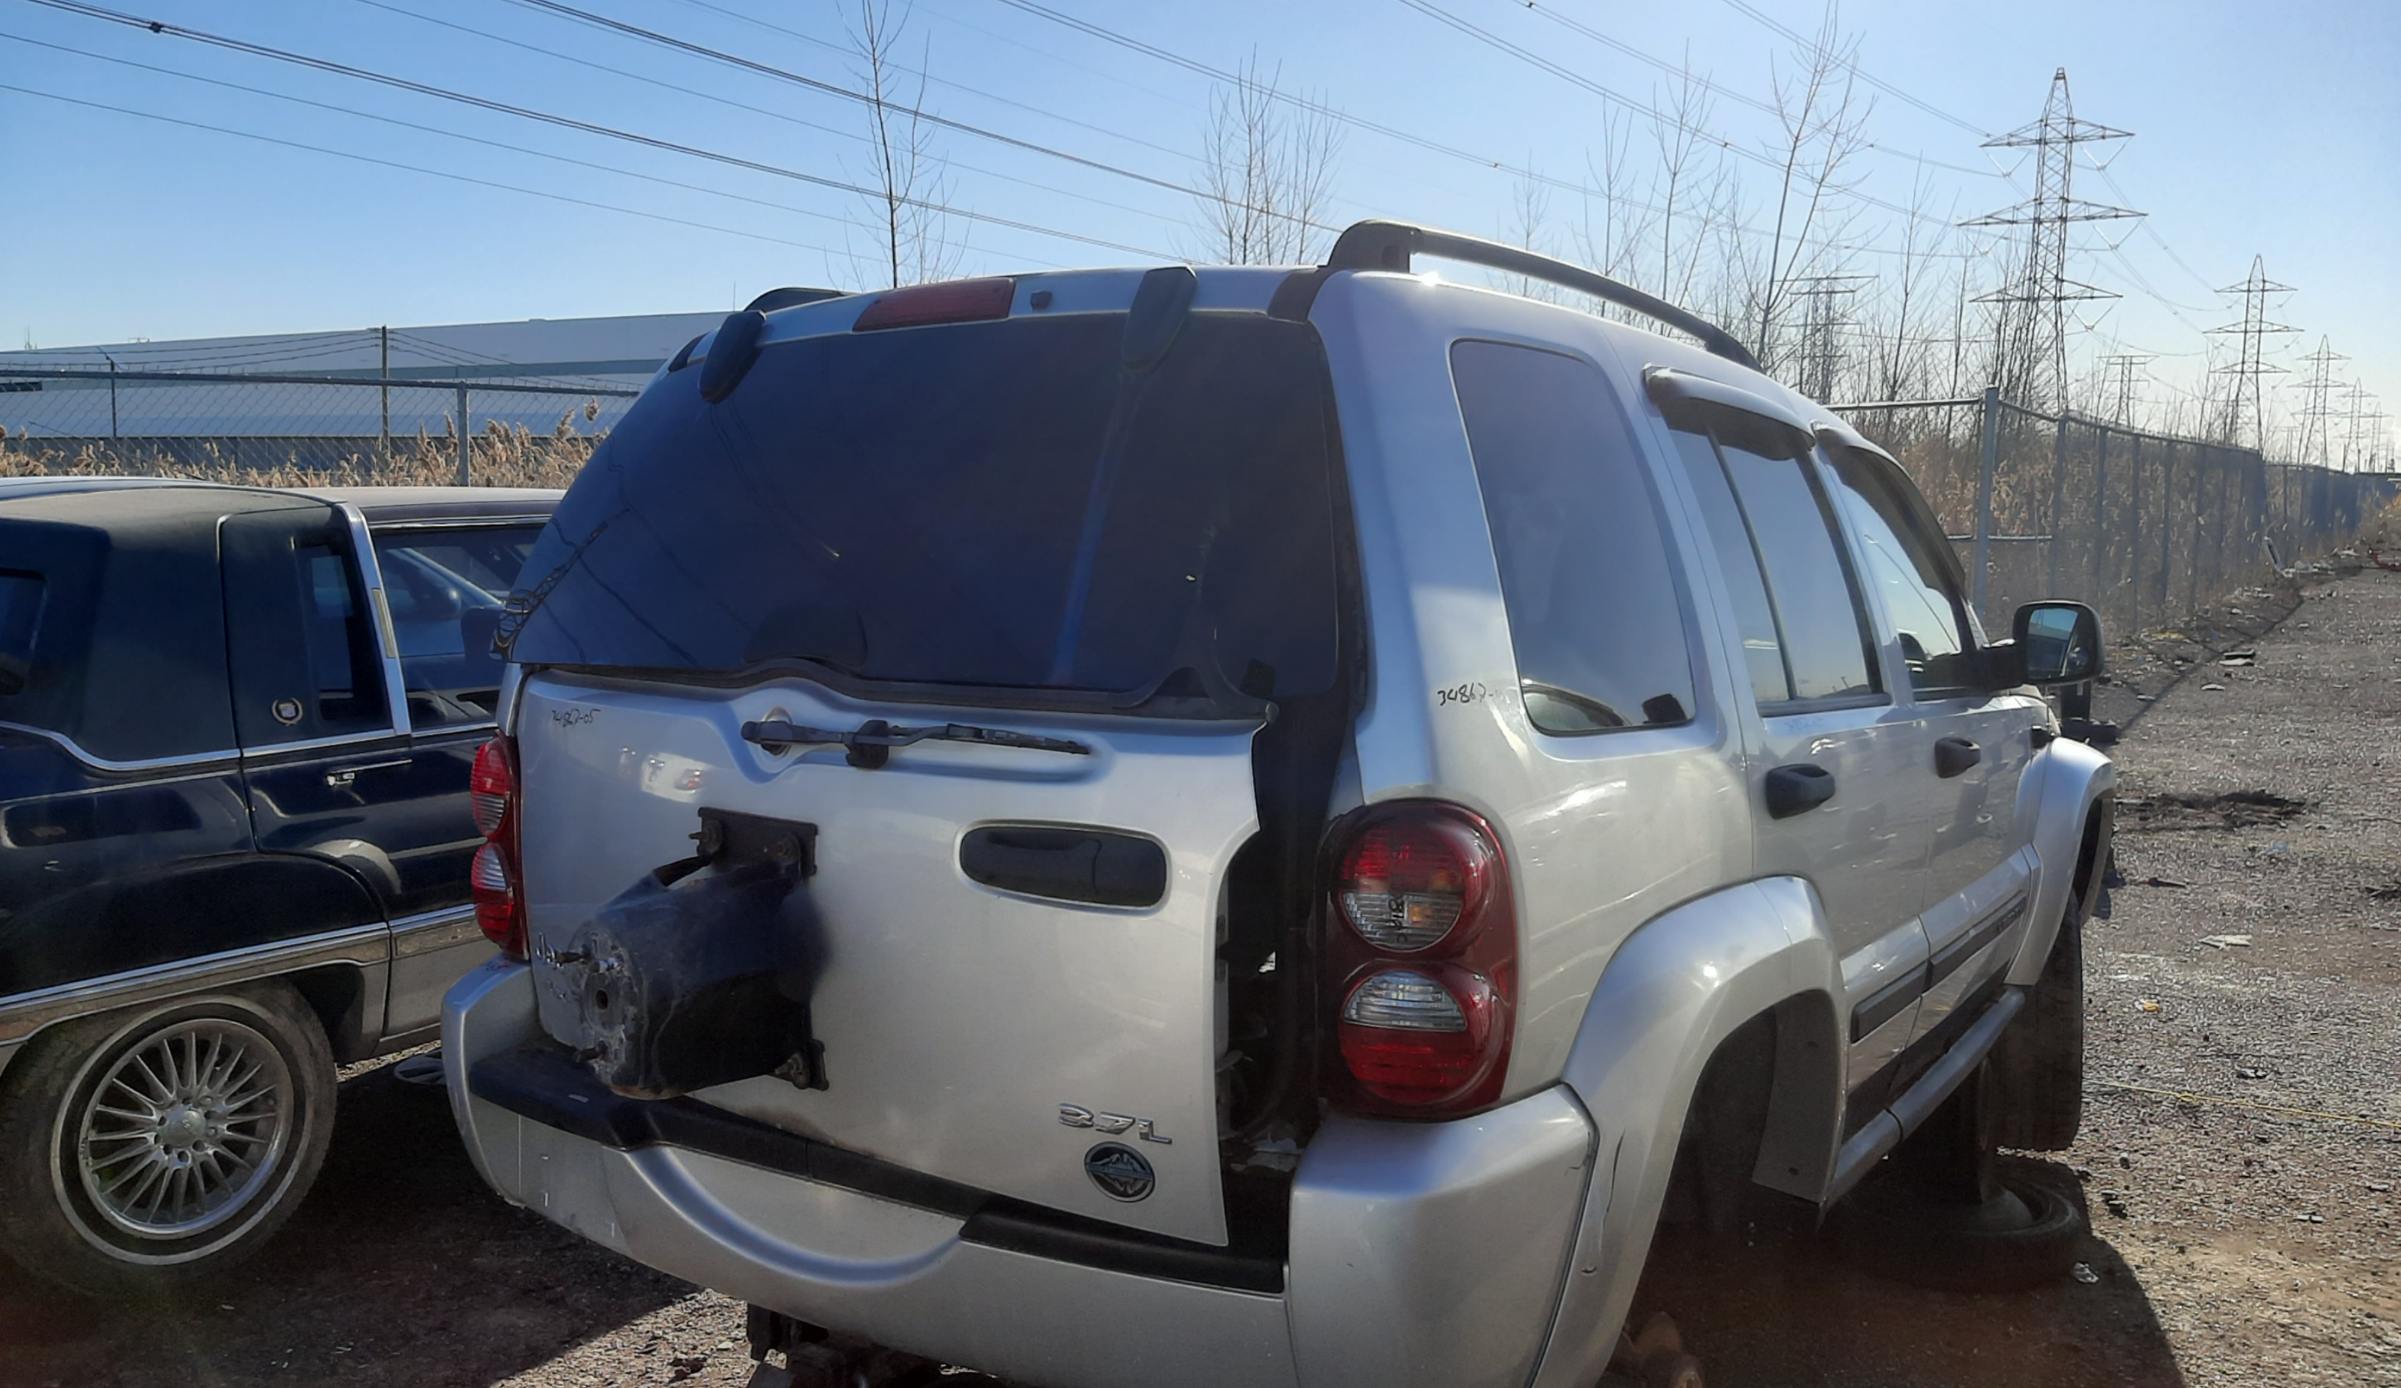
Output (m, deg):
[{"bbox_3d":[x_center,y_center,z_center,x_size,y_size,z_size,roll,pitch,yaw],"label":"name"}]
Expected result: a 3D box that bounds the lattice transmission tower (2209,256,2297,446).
[{"bbox_3d":[214.200,-65.041,367.321,19.500,47.300,7.500,6,9,35],"label":"lattice transmission tower"}]

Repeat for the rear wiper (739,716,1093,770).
[{"bbox_3d":[-0.305,0.052,1.935,0.555,0.055,0.060,3,3,40],"label":"rear wiper"}]

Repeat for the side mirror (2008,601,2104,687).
[{"bbox_3d":[1.812,-0.104,3.800,0.190,0.180,0.120,3,3,33],"label":"side mirror"}]

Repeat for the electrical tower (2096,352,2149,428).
[{"bbox_3d":[203.795,-60.209,398.376,12.500,29.947,5.000,6,9,35],"label":"electrical tower"}]

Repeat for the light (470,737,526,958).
[{"bbox_3d":[-1.000,0.213,2.624,0.185,0.340,0.170,3,3,33],"label":"light"}]

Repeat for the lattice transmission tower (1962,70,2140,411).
[{"bbox_3d":[95.212,-45.775,202.352,19.700,46.797,7.500,6,9,35],"label":"lattice transmission tower"}]

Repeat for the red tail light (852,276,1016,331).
[{"bbox_3d":[-0.329,-0.482,2.247,0.255,0.062,0.060,3,3,33],"label":"red tail light"}]

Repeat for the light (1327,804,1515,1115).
[{"bbox_3d":[0.230,0.274,1.827,0.185,0.340,0.170,3,3,33],"label":"light"}]

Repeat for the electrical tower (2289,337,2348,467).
[{"bbox_3d":[346.797,-86.834,557.339,19.500,46.999,7.500,6,9,35],"label":"electrical tower"}]

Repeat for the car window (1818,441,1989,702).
[{"bbox_3d":[1.374,-0.232,3.519,0.060,0.480,0.690,-20,-9,34],"label":"car window"}]

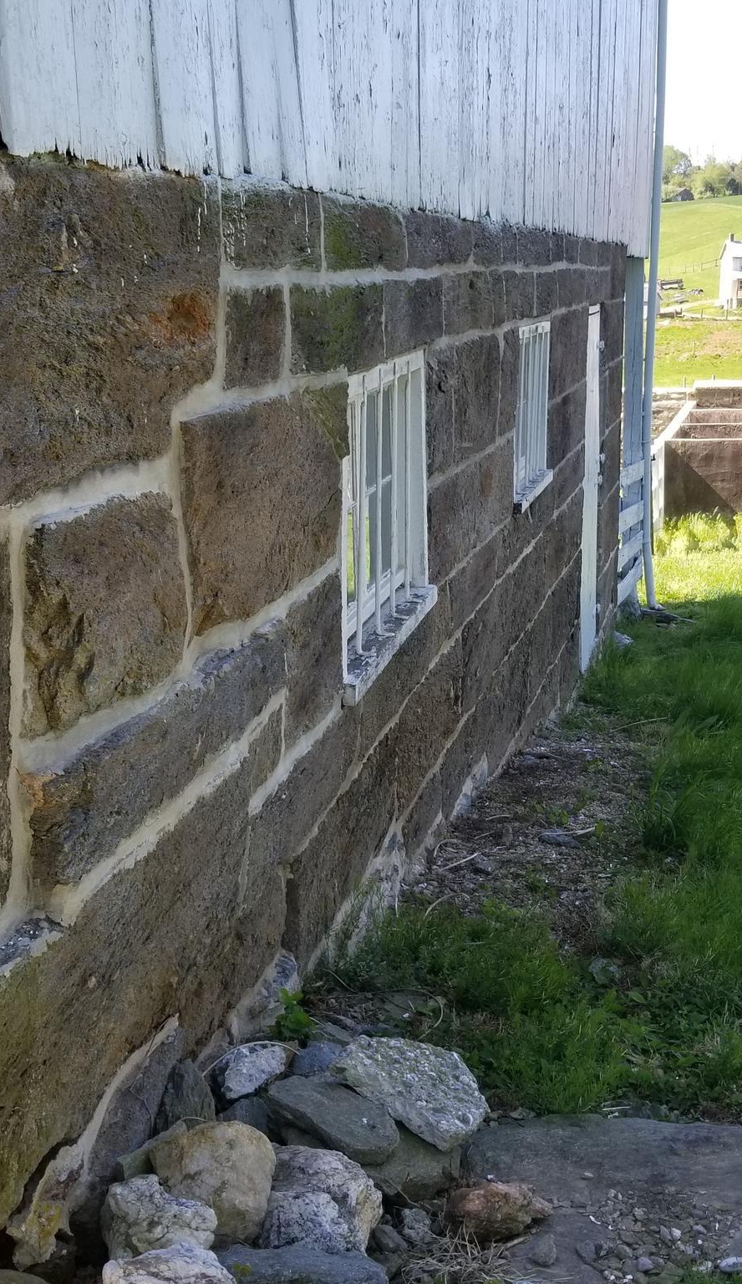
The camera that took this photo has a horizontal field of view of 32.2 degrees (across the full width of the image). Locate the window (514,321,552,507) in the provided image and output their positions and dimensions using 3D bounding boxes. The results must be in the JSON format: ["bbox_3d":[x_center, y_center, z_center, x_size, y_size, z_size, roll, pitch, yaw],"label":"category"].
[{"bbox_3d":[0.696,-1.046,5.884,0.120,0.790,0.880,3,16,16],"label":"window"}]

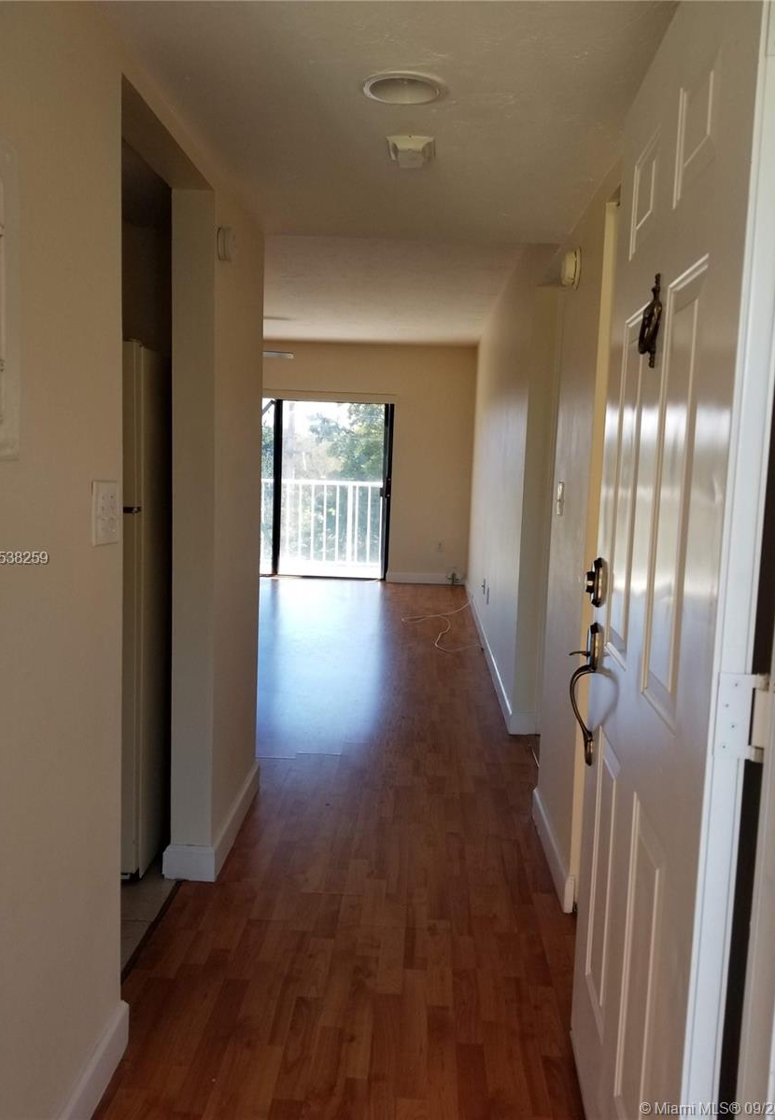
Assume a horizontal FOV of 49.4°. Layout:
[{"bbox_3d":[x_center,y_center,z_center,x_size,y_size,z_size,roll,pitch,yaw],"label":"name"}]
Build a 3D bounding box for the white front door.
[{"bbox_3d":[0.447,0.139,1.423,0.045,2.037,0.887,2,6,5],"label":"white front door"}]

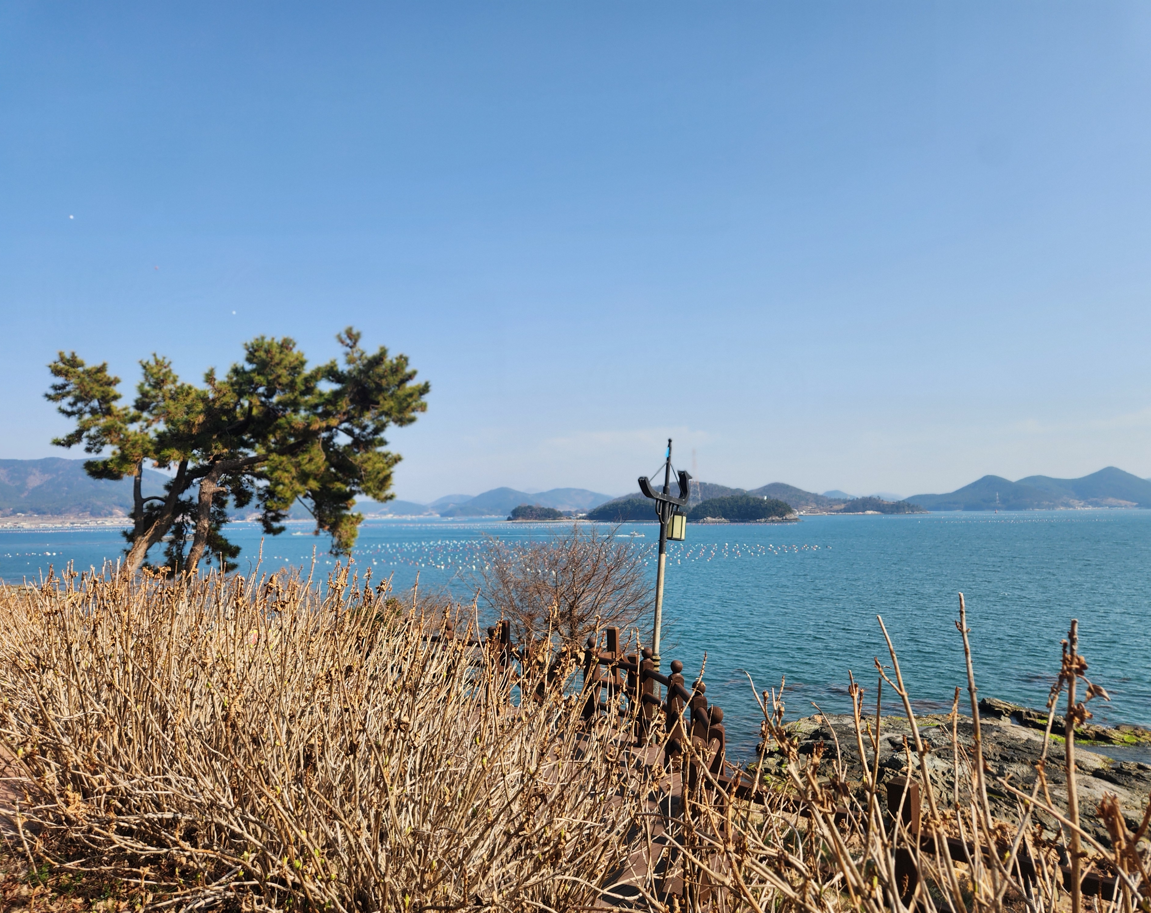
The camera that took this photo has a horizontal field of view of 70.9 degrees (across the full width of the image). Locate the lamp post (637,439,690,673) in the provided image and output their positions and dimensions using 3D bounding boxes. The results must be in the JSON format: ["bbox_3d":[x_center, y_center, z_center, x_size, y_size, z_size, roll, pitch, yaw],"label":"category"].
[{"bbox_3d":[1.100,1.800,10.800,0.300,4.100,0.900,0,-5,41],"label":"lamp post"}]

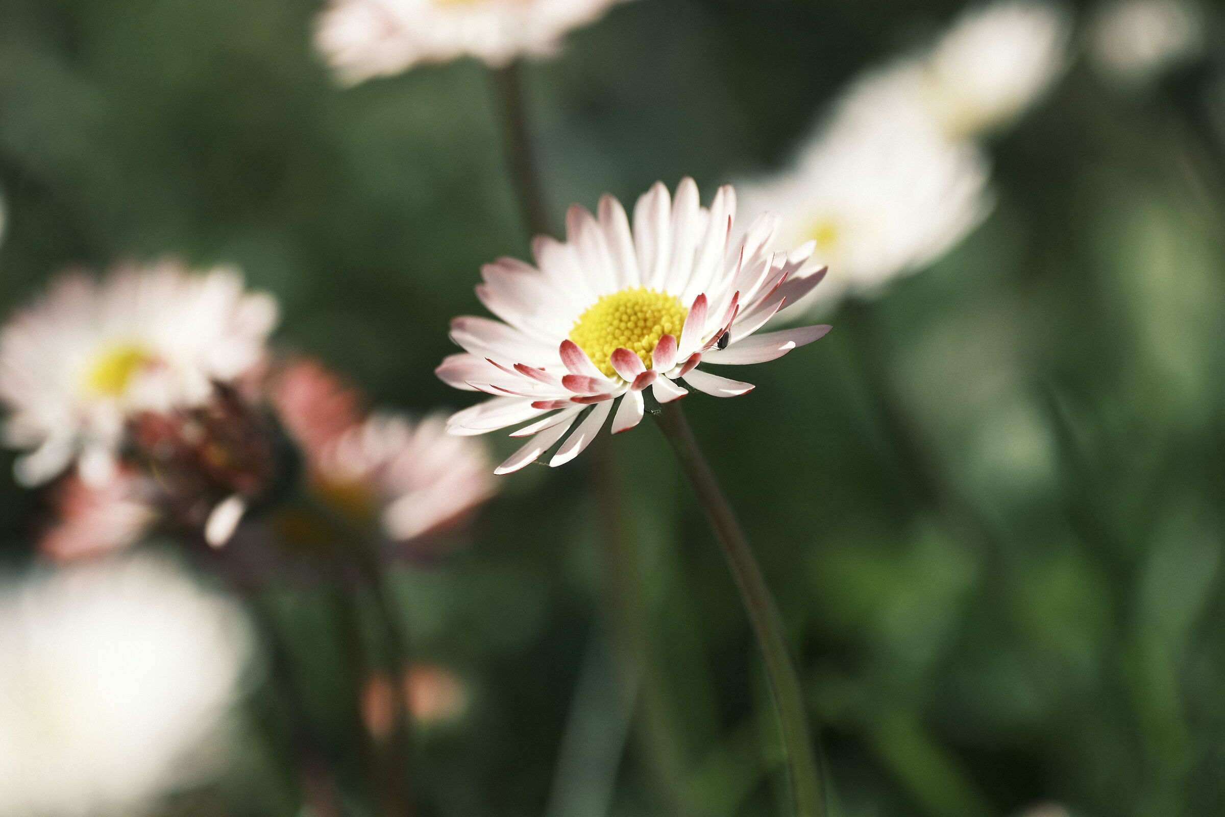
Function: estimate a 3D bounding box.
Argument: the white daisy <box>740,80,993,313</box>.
[{"bbox_3d":[0.018,-0.015,0.960,0.019,0.007,0.019,-19,39,16],"label":"white daisy"}]

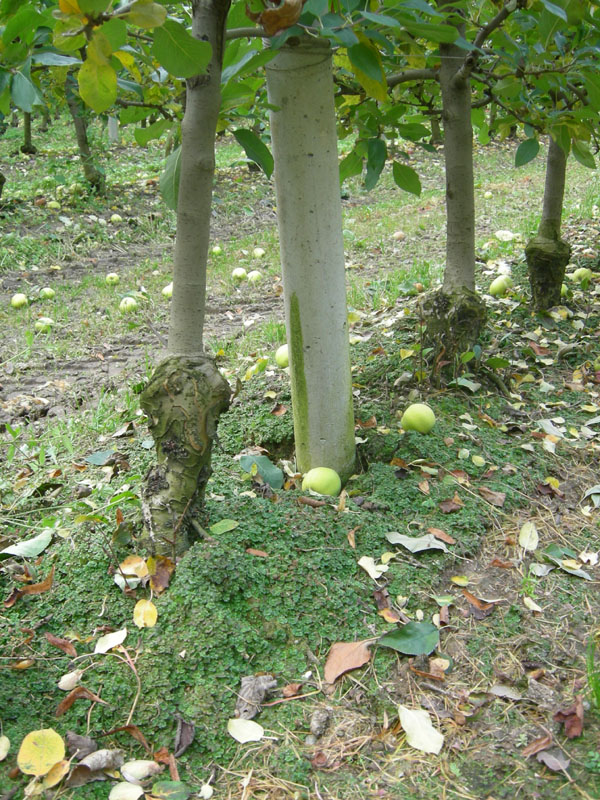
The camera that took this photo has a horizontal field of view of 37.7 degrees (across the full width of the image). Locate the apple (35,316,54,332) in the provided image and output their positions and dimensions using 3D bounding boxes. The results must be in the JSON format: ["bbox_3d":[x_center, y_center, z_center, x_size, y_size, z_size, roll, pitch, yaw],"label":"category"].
[{"bbox_3d":[-1.047,-0.307,3.600,0.076,0.066,0.076,0,18,0],"label":"apple"}]

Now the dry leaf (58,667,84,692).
[{"bbox_3d":[-0.299,0.366,1.149,0.027,0.012,0.038,19,35,30],"label":"dry leaf"}]

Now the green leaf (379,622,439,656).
[{"bbox_3d":[0.159,0.346,1.266,0.089,0.013,0.063,-9,31,-10],"label":"green leaf"}]

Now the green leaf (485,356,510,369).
[{"bbox_3d":[0.540,-0.102,2.400,0.069,0.016,0.038,0,56,10],"label":"green leaf"}]

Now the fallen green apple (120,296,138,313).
[{"bbox_3d":[-0.667,-0.370,3.420,0.072,0.067,0.072,0,21,0],"label":"fallen green apple"}]

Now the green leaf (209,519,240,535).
[{"bbox_3d":[-0.131,0.220,1.526,0.052,0.009,0.034,-19,35,-30],"label":"green leaf"}]

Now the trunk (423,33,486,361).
[{"bbox_3d":[0.341,-0.424,1.933,0.140,0.710,0.140,-3,21,1],"label":"trunk"}]

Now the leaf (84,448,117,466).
[{"bbox_3d":[-0.464,0.134,2.040,0.070,0.014,0.051,-8,30,-13],"label":"leaf"}]

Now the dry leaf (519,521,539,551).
[{"bbox_3d":[0.406,0.241,1.562,0.035,0.009,0.068,6,36,8],"label":"dry leaf"}]

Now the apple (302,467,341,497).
[{"bbox_3d":[0.043,0.168,1.750,0.077,0.068,0.077,0,18,0],"label":"apple"}]

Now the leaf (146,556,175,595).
[{"bbox_3d":[-0.219,0.274,1.380,0.044,0.018,0.071,4,49,-4],"label":"leaf"}]

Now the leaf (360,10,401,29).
[{"bbox_3d":[0.139,-0.650,1.500,0.072,0.012,0.036,17,23,12],"label":"leaf"}]

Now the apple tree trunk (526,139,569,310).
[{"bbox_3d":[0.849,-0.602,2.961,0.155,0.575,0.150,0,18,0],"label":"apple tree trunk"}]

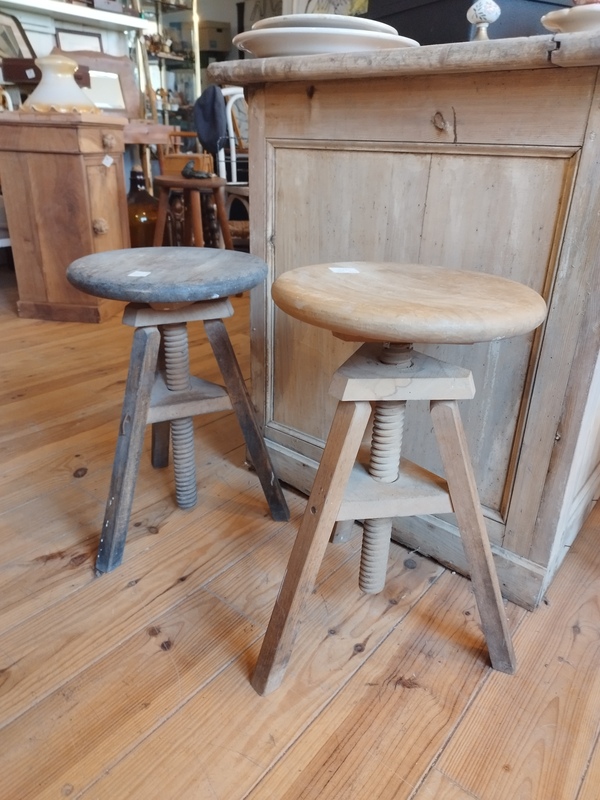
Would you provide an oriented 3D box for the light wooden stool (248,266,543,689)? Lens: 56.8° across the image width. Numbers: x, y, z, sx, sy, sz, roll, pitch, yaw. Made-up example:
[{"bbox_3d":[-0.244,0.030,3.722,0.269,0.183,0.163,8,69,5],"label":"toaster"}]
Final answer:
[{"bbox_3d":[0.116,0.096,0.810,0.393,0.552,0.390,-2,24,-9],"label":"light wooden stool"}]

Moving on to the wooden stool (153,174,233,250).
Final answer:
[{"bbox_3d":[-0.505,-0.748,2.642,0.359,0.568,0.359,11,26,20],"label":"wooden stool"}]

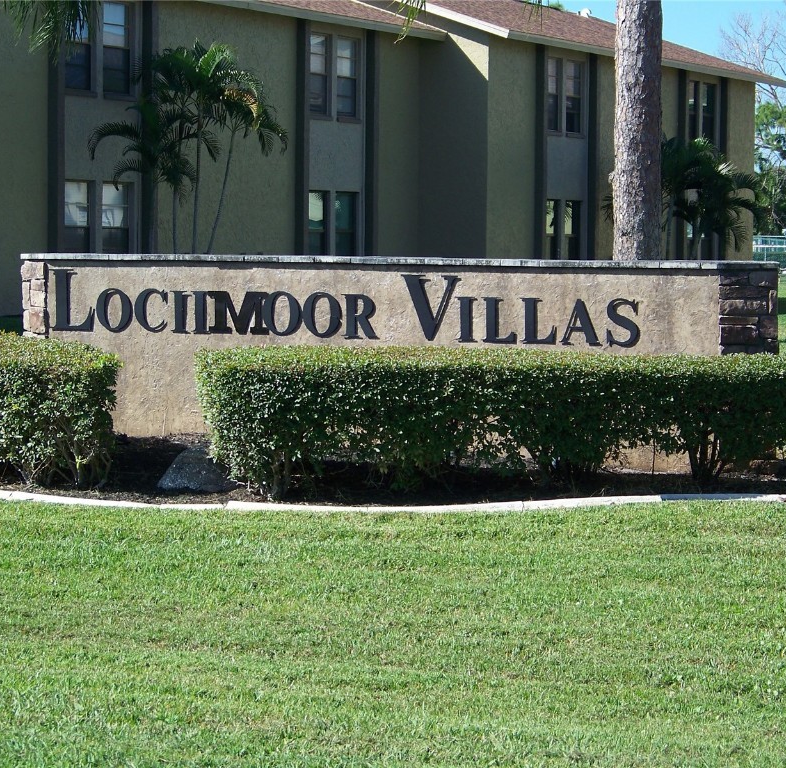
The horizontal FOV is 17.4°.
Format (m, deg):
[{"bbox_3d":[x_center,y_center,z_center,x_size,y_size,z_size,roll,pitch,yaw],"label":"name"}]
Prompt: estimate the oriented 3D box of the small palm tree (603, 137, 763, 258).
[{"bbox_3d":[5.930,-3.120,52.500,3.300,3.850,3.100,1,3,0],"label":"small palm tree"}]

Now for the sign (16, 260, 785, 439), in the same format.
[{"bbox_3d":[-0.140,-0.220,19.220,6.350,1.450,0.500,2,3,27],"label":"sign"}]

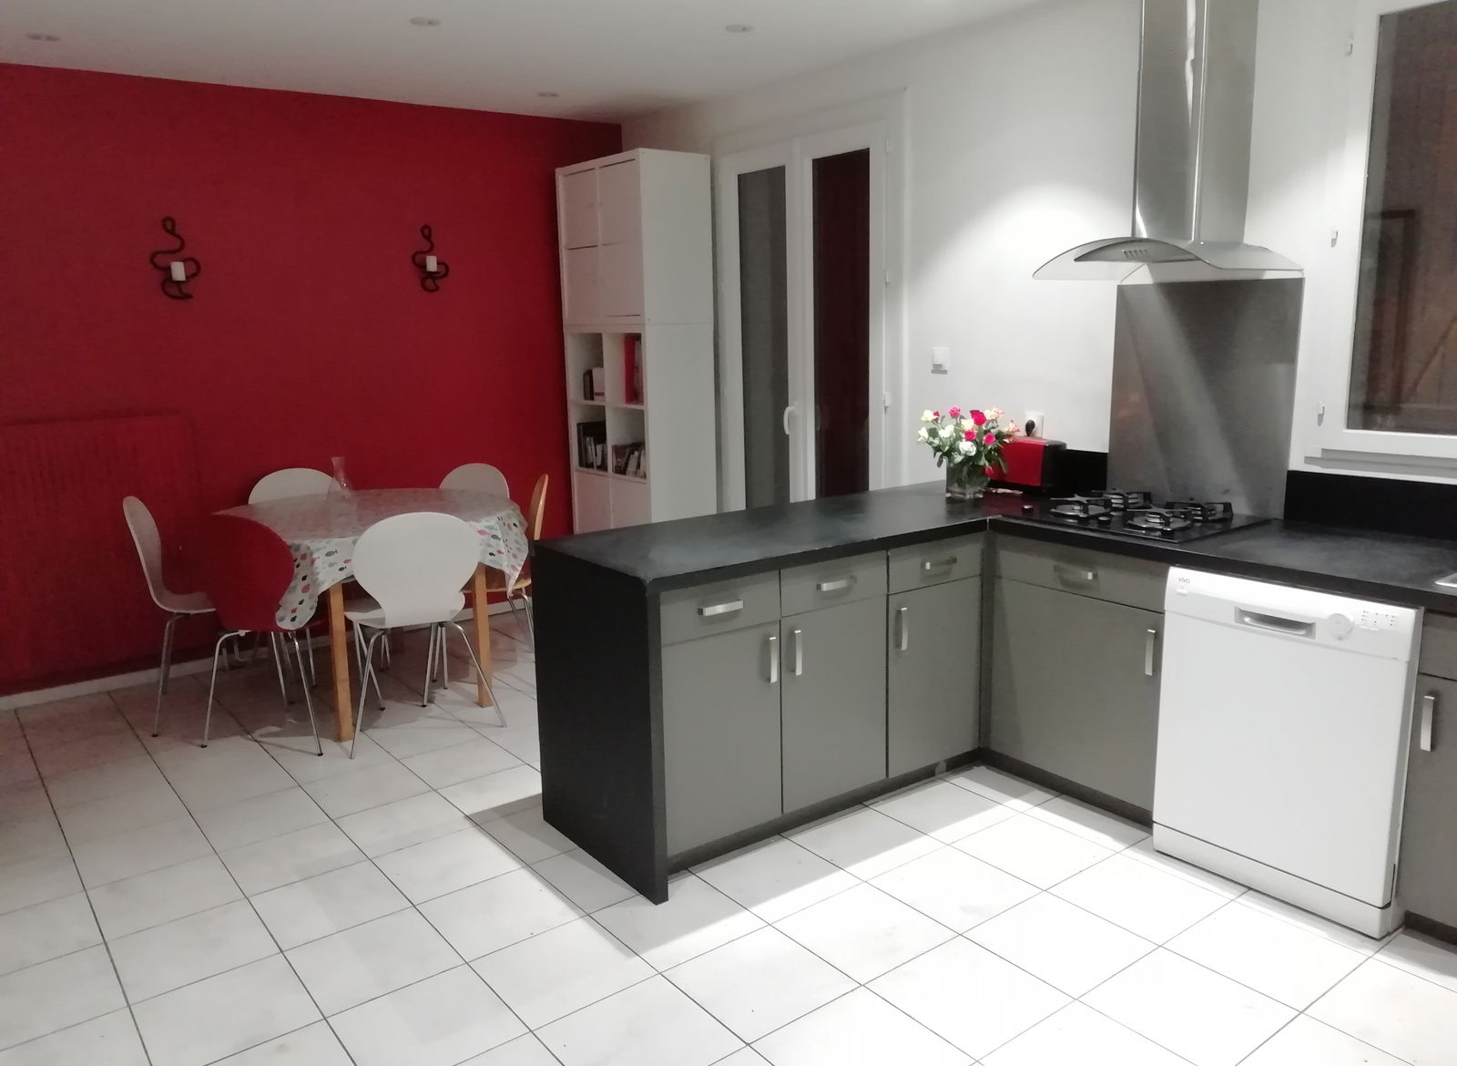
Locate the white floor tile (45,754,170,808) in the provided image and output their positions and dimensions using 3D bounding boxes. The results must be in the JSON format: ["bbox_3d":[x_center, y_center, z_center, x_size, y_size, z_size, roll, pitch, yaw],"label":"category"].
[{"bbox_3d":[-2.154,0.856,3.786,0.331,0.010,0.331,-9,14,-36],"label":"white floor tile"}]

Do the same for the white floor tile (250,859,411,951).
[{"bbox_3d":[-1.071,0.995,2.941,0.331,0.010,0.331,-9,14,-36],"label":"white floor tile"}]

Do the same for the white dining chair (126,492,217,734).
[{"bbox_3d":[-2.093,0.273,4.448,0.540,0.885,0.520,-7,12,-26],"label":"white dining chair"}]

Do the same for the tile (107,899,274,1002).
[{"bbox_3d":[-1.338,1.038,2.737,0.333,0.010,0.333,-9,14,-36],"label":"tile"}]

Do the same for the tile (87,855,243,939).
[{"bbox_3d":[-1.533,0.988,2.984,0.326,0.010,0.326,-9,14,-36],"label":"tile"}]

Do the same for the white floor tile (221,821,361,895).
[{"bbox_3d":[-1.278,0.949,3.202,0.331,0.010,0.331,-9,14,-36],"label":"white floor tile"}]

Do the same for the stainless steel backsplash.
[{"bbox_3d":[1.512,-0.441,3.534,0.012,0.722,0.620,-9,14,-36],"label":"stainless steel backsplash"}]

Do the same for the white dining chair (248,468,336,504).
[{"bbox_3d":[-1.809,0.174,4.898,0.520,0.875,0.520,-9,13,-33],"label":"white dining chair"}]

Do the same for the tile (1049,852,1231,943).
[{"bbox_3d":[1.073,0.953,2.866,0.326,0.010,0.326,-9,14,-36],"label":"tile"}]

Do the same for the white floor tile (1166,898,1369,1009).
[{"bbox_3d":[1.290,1.003,2.626,0.331,0.010,0.331,-9,14,-36],"label":"white floor tile"}]

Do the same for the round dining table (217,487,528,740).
[{"bbox_3d":[-1.475,0.287,4.551,1.230,0.770,1.230,-1,11,0],"label":"round dining table"}]

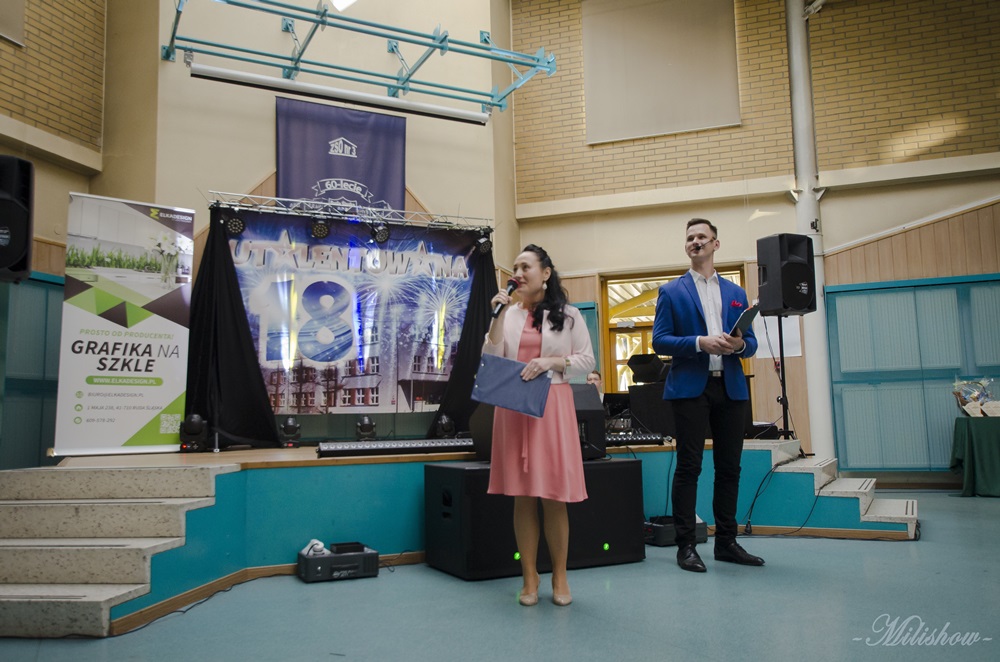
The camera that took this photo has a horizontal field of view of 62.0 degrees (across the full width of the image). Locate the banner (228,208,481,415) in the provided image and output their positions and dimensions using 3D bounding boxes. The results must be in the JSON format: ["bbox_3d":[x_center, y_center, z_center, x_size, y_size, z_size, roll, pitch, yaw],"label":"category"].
[{"bbox_3d":[-1.372,-0.172,8.354,2.800,1.990,0.050,2,-7,-28],"label":"banner"}]

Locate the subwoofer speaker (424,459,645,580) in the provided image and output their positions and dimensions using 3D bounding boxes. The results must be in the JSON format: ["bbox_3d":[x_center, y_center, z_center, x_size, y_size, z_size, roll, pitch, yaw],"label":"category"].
[{"bbox_3d":[0.181,1.021,4.710,1.092,0.545,0.620,2,-7,-26],"label":"subwoofer speaker"}]

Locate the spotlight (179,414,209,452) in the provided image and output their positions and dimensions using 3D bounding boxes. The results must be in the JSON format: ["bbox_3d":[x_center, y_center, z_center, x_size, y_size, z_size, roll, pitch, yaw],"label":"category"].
[{"bbox_3d":[-2.584,0.858,7.011,0.230,0.320,0.200,2,-7,-28],"label":"spotlight"}]

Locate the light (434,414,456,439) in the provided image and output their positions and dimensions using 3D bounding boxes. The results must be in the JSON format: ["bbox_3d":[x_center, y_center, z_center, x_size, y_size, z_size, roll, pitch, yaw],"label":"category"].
[{"bbox_3d":[-0.547,0.980,8.429,0.200,0.300,0.190,2,-7,-28],"label":"light"}]

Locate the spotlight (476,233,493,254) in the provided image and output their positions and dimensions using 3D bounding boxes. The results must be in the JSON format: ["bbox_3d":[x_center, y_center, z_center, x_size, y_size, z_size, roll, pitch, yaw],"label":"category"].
[{"bbox_3d":[-0.166,-0.939,8.920,0.180,0.240,0.200,1,-7,-17],"label":"spotlight"}]

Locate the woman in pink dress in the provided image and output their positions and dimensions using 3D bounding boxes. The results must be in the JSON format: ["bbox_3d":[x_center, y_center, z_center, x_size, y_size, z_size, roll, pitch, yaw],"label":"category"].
[{"bbox_3d":[0.168,0.393,3.779,0.500,1.594,0.400,-3,-6,16],"label":"woman in pink dress"}]

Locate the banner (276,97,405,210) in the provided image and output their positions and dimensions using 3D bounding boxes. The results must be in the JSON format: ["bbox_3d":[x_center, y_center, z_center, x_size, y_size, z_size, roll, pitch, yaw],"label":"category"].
[{"bbox_3d":[-1.662,-1.608,8.827,1.432,1.600,0.050,2,-7,-28],"label":"banner"}]

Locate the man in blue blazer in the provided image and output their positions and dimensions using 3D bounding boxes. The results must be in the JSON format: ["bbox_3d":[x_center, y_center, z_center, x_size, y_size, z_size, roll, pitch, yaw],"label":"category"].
[{"bbox_3d":[1.107,0.312,4.601,0.580,1.894,0.420,-1,-6,0],"label":"man in blue blazer"}]

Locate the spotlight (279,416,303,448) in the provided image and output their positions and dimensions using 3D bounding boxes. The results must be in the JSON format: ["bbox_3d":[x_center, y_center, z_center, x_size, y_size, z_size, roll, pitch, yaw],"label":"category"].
[{"bbox_3d":[-1.938,0.929,7.691,0.200,0.300,0.190,2,-7,-28],"label":"spotlight"}]

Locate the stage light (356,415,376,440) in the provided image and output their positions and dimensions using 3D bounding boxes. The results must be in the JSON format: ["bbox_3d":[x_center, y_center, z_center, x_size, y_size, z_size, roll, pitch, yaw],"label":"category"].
[{"bbox_3d":[-1.290,0.953,8.035,0.200,0.300,0.190,2,-7,-28],"label":"stage light"}]

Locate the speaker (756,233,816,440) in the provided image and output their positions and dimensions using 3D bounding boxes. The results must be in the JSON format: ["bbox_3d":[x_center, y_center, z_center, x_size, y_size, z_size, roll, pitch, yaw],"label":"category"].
[{"bbox_3d":[2.342,0.068,6.787,0.460,1.761,0.460,0,-6,-10],"label":"speaker"}]

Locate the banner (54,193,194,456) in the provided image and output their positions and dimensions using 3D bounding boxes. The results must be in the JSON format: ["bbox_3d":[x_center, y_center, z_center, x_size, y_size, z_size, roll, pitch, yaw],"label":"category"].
[{"bbox_3d":[-3.072,-0.045,6.896,1.043,2.110,0.120,4,-8,-39],"label":"banner"}]

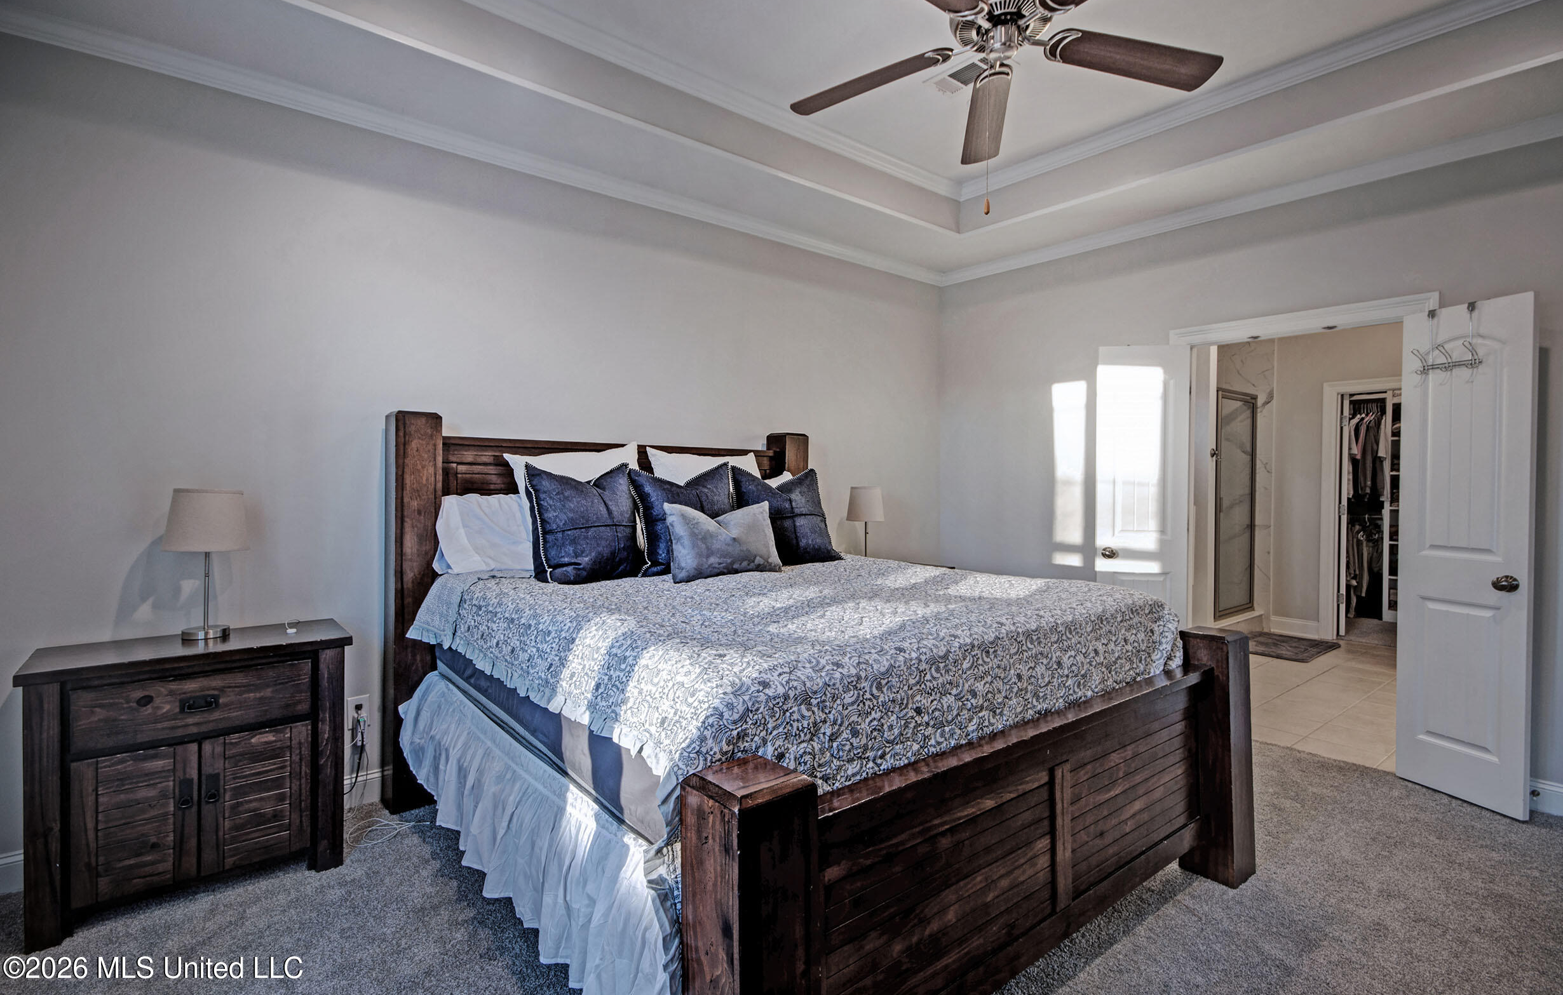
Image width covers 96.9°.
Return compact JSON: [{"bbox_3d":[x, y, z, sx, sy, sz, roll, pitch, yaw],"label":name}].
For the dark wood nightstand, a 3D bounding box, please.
[{"bbox_3d":[-1.893,0.851,2.265,0.772,0.769,0.413,-1,2,-39],"label":"dark wood nightstand"}]

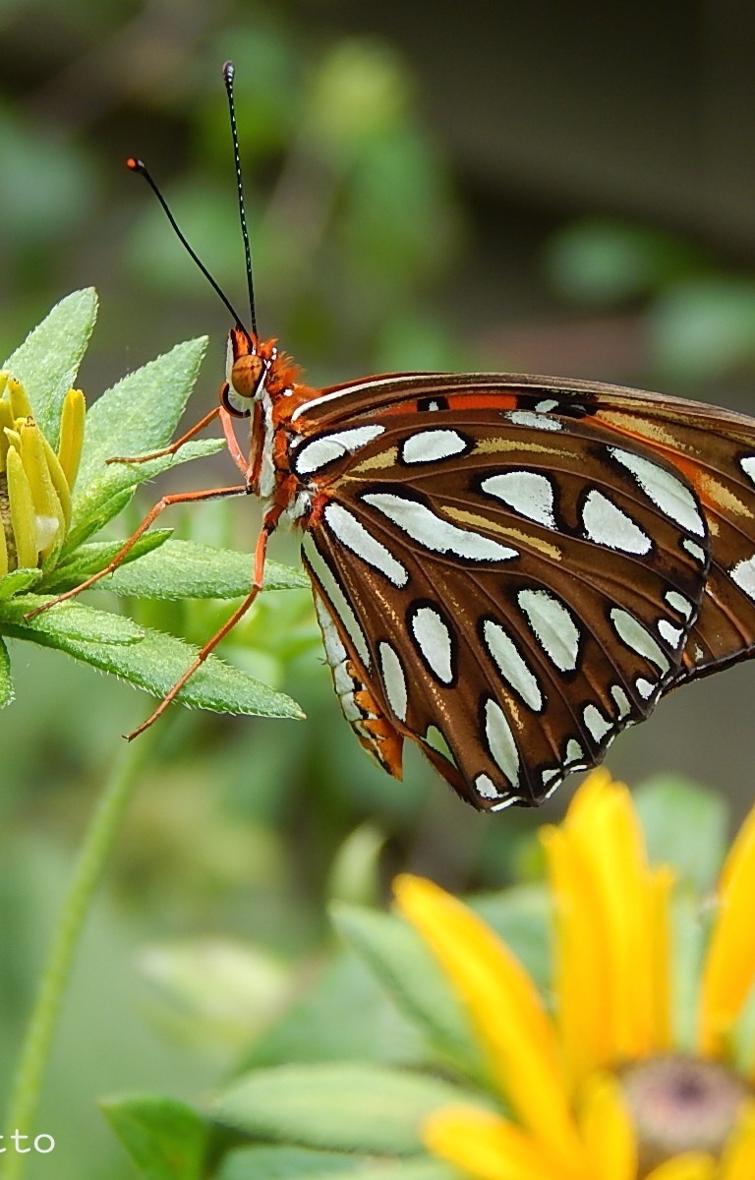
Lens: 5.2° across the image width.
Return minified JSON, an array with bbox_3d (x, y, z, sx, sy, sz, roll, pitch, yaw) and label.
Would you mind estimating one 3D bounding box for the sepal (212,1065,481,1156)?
[{"bbox_3d":[-0.001,0.029,0.469,0.017,0.002,0.006,2,43,-7],"label":"sepal"}]

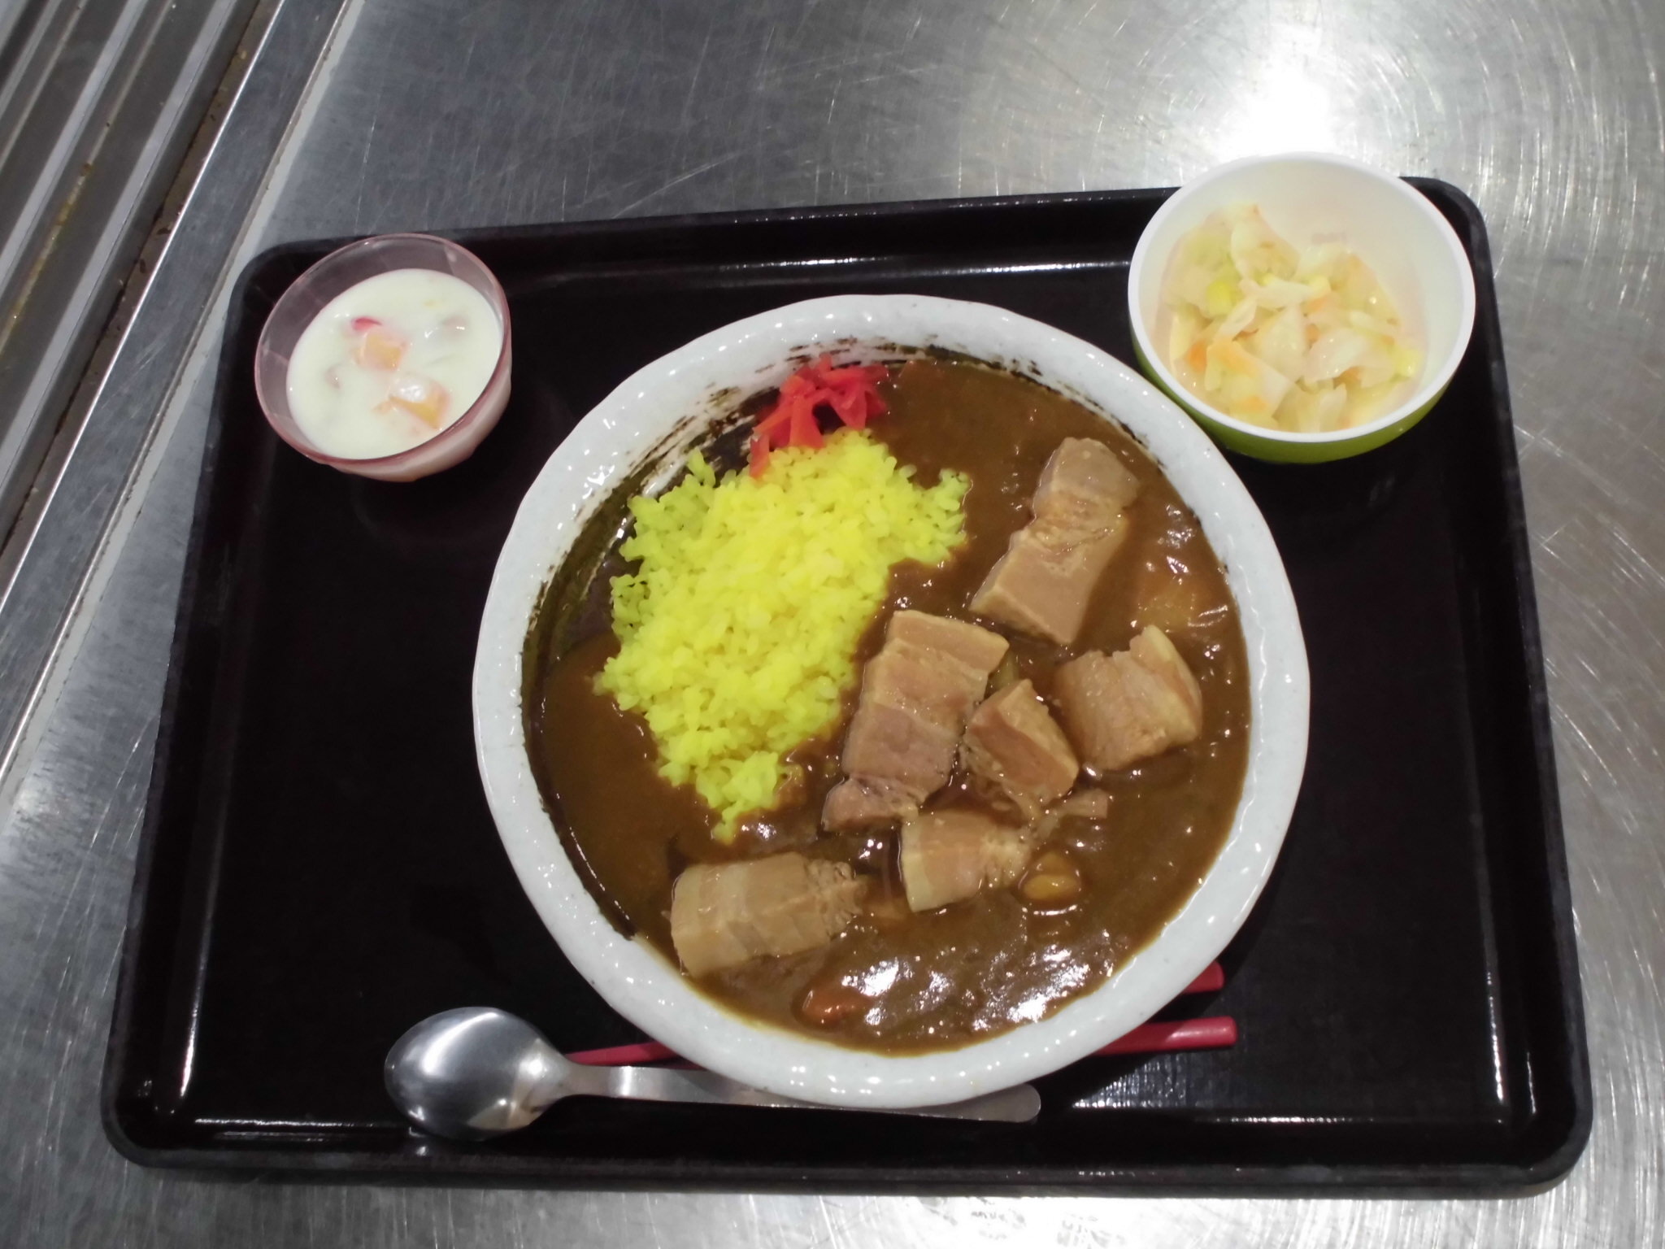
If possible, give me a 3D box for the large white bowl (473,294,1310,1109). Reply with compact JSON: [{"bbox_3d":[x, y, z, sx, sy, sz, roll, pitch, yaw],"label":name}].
[{"bbox_3d":[0.017,0.023,0.538,0.237,0.057,0.237,-2,68,8],"label":"large white bowl"}]

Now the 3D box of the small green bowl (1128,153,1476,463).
[{"bbox_3d":[0.142,-0.089,0.567,0.100,0.050,0.100,-2,68,8],"label":"small green bowl"}]

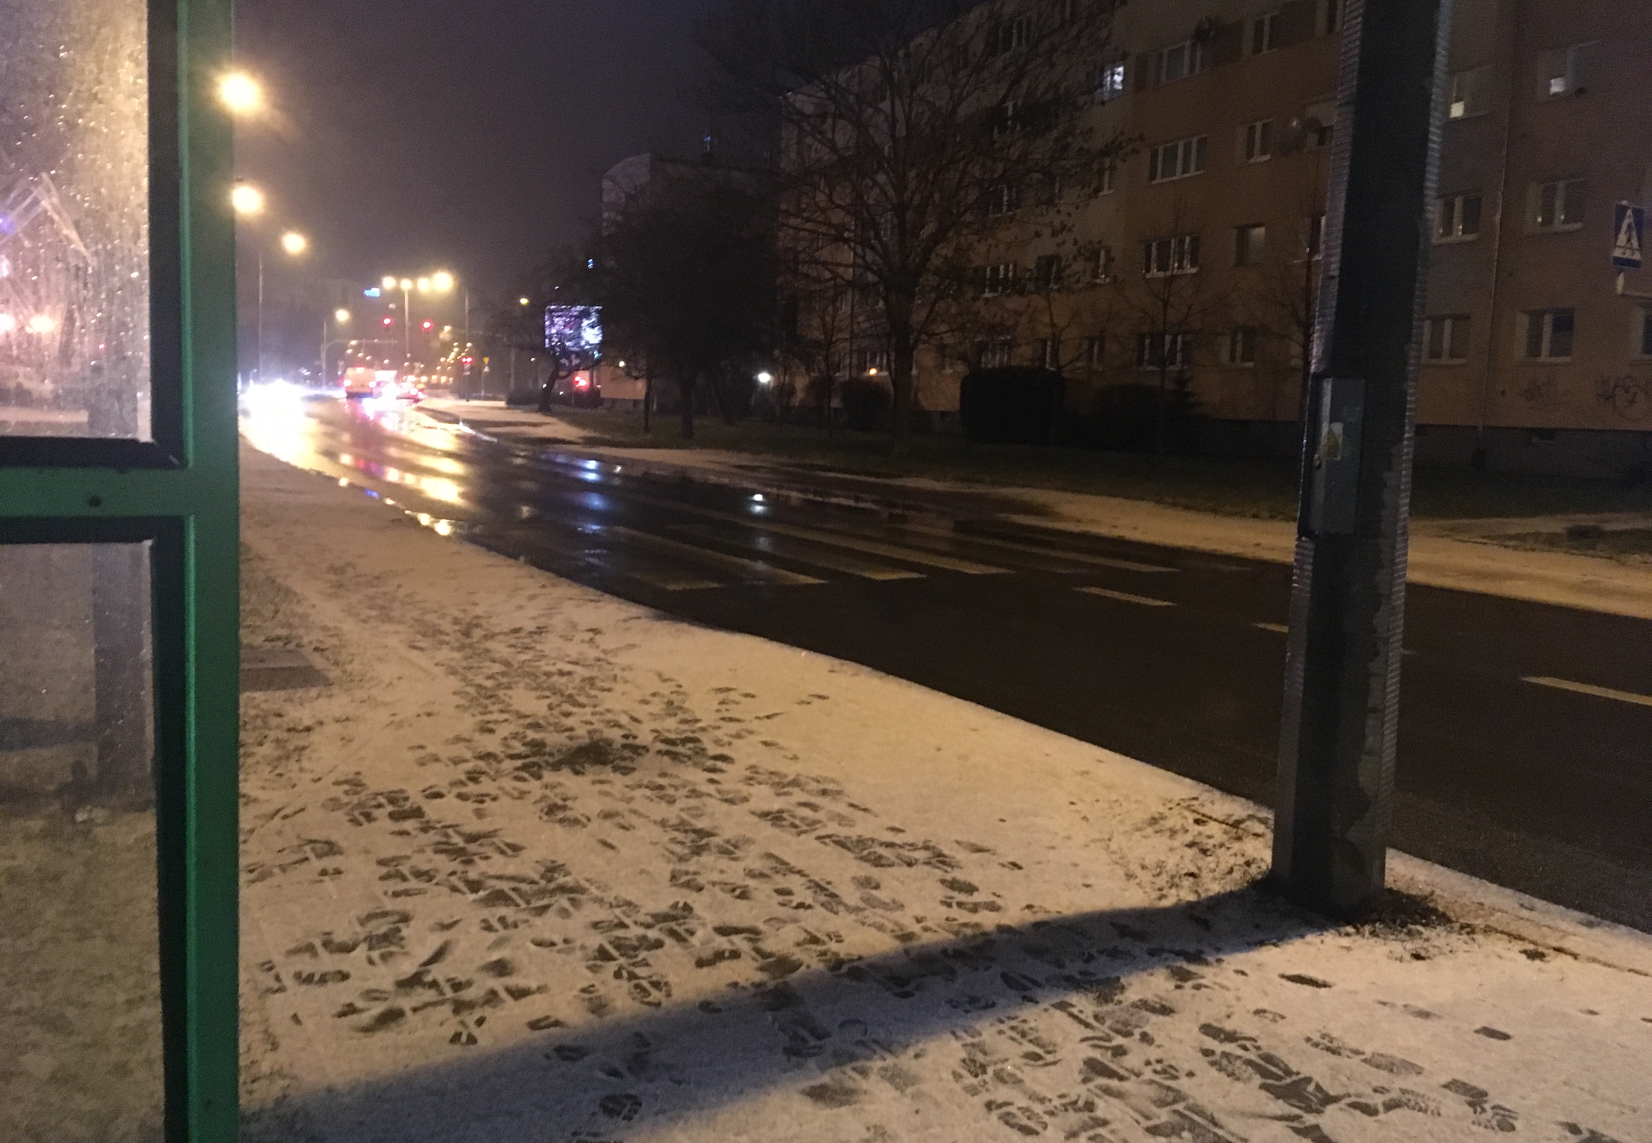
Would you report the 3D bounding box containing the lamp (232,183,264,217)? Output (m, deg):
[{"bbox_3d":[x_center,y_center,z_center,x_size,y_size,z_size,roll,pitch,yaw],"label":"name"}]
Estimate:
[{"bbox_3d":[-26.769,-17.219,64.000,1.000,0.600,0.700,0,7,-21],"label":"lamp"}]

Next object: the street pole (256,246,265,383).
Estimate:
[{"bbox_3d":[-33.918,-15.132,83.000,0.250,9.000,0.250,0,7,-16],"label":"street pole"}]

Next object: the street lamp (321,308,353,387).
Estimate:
[{"bbox_3d":[-56.701,-25.590,160.000,2.800,9.200,0.500,0,7,-18],"label":"street lamp"}]

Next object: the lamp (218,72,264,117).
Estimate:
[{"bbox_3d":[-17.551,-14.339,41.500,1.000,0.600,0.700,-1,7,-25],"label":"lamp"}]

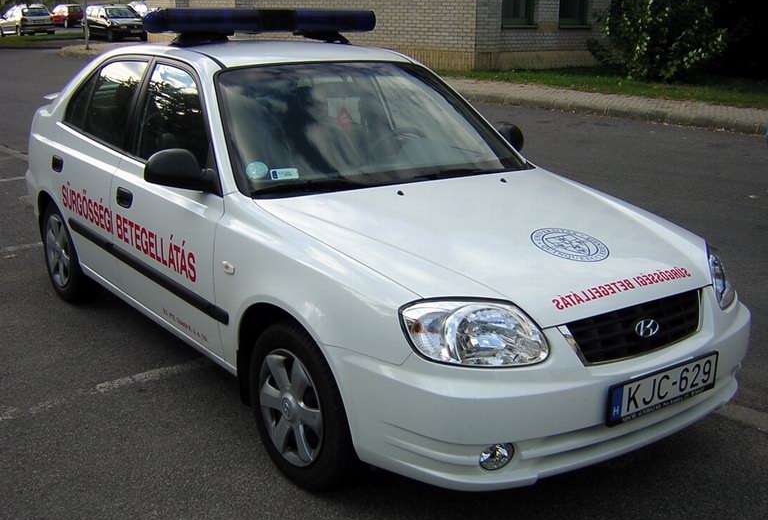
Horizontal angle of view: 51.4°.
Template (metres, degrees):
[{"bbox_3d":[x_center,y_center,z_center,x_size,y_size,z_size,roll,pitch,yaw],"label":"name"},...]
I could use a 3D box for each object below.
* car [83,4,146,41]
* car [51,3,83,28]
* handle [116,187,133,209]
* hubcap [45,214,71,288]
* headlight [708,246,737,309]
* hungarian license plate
[{"bbox_3d":[-11.810,-10.399,35.000,1.690,1.440,4.250,-7,17,-30],"label":"car"},{"bbox_3d":[-20.640,-16.039,52.500,1.640,1.420,3.850,-8,18,-32],"label":"car"},{"bbox_3d":[-1.109,-0.265,3.419,0.040,0.090,0.160,-9,18,-36],"label":"handle"},{"bbox_3d":[-1.806,-0.046,4.425,0.060,0.385,0.385,-9,18,-36],"label":"hubcap"},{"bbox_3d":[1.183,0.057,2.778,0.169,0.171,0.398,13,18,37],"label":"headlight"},{"bbox_3d":[0.816,0.380,2.342,0.530,0.128,0.022,-9,16,-36],"label":"hungarian license plate"}]

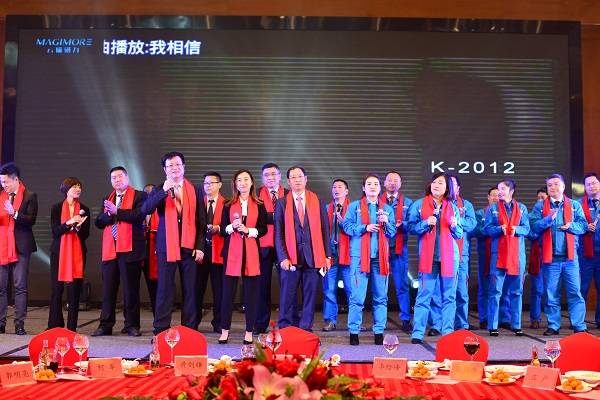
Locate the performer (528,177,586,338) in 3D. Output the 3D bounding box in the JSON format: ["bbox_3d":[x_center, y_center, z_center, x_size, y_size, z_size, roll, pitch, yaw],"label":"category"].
[{"bbox_3d":[2.756,0.585,8.849,0.560,1.700,0.400,0,-3,12],"label":"performer"}]

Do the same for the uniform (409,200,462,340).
[{"bbox_3d":[1.325,0.680,8.150,0.520,1.380,0.360,0,-3,14],"label":"uniform"}]

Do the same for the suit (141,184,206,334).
[{"bbox_3d":[-1.230,0.588,8.100,0.600,1.500,0.400,1,-3,-3],"label":"suit"}]

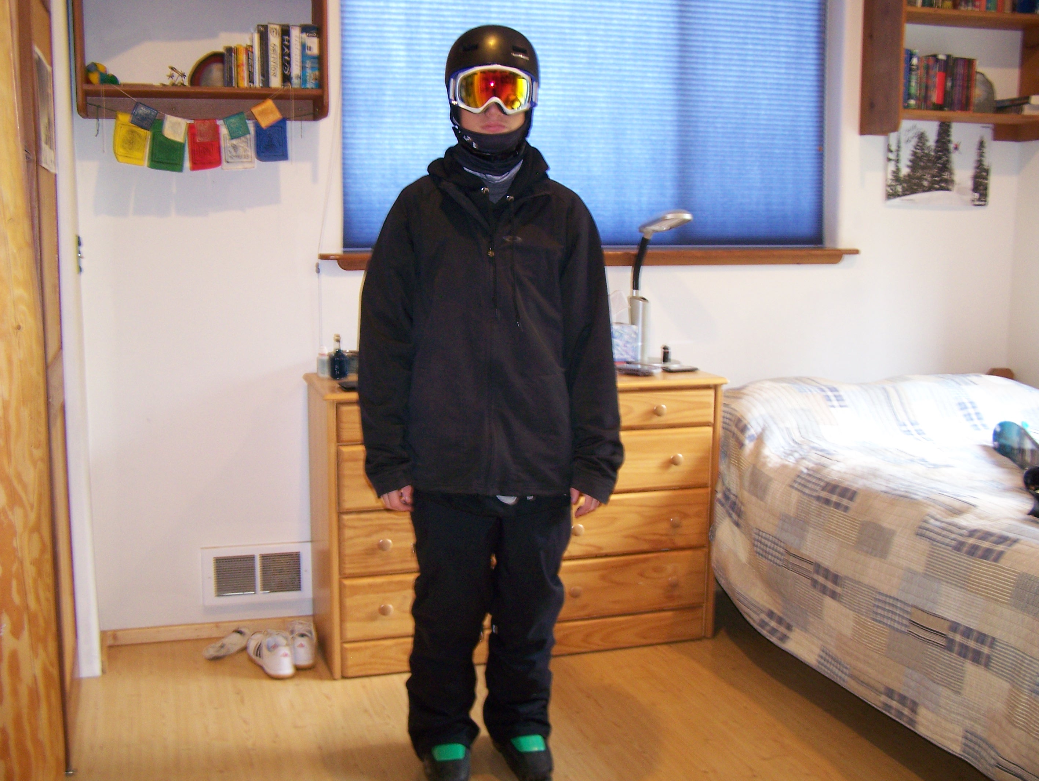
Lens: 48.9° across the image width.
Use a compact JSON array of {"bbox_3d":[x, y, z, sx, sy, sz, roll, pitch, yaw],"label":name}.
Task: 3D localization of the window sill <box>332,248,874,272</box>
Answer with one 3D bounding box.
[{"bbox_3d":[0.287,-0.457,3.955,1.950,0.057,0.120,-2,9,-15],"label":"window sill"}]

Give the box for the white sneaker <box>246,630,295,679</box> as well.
[{"bbox_3d":[-0.771,0.795,3.525,0.100,0.103,0.268,-4,9,-27],"label":"white sneaker"}]

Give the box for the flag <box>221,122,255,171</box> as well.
[{"bbox_3d":[-0.845,-0.733,3.420,0.100,0.140,0.012,-2,9,-15],"label":"flag"}]

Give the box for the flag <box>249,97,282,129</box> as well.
[{"bbox_3d":[-0.743,-0.810,3.347,0.064,0.070,0.008,-37,16,-7],"label":"flag"}]

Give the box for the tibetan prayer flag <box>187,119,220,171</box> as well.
[{"bbox_3d":[-0.939,-0.731,3.396,0.103,0.152,0.020,-2,9,-14],"label":"tibetan prayer flag"}]

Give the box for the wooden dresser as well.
[{"bbox_3d":[-0.015,0.389,3.732,1.273,0.862,0.465,-2,9,-16],"label":"wooden dresser"}]

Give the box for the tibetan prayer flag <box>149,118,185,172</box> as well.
[{"bbox_3d":[-1.038,-0.724,3.368,0.101,0.145,0.012,7,7,-17],"label":"tibetan prayer flag"}]

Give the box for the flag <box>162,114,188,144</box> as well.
[{"bbox_3d":[-0.991,-0.752,3.287,0.065,0.061,0.010,7,7,-17],"label":"flag"}]

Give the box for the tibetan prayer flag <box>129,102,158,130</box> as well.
[{"bbox_3d":[-1.069,-0.780,3.249,0.069,0.059,0.015,19,3,-16],"label":"tibetan prayer flag"}]

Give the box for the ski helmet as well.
[{"bbox_3d":[-0.065,-0.708,2.687,0.225,0.295,0.275,0,8,-2],"label":"ski helmet"}]

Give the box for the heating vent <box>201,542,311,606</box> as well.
[{"bbox_3d":[-0.866,0.608,3.777,0.358,0.200,0.015,-2,9,-15],"label":"heating vent"}]

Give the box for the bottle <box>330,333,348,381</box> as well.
[{"bbox_3d":[-0.572,-0.107,3.608,0.055,0.140,0.055,-2,9,-15],"label":"bottle"}]

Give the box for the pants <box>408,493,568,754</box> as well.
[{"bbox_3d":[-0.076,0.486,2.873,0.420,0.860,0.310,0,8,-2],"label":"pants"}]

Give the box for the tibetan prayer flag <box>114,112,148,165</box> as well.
[{"bbox_3d":[-1.134,-0.737,3.339,0.096,0.148,0.015,4,8,-16],"label":"tibetan prayer flag"}]

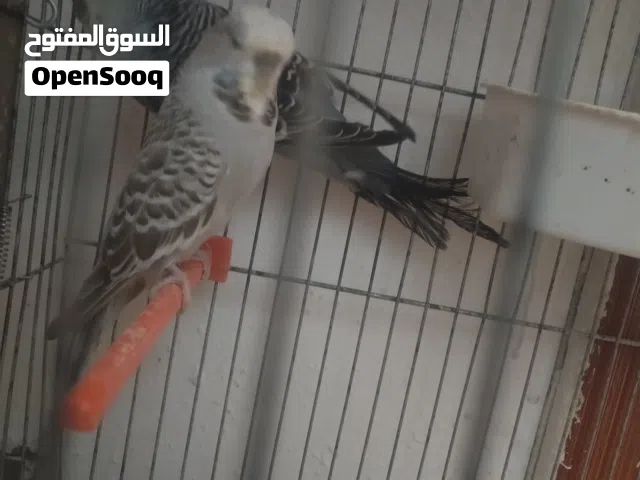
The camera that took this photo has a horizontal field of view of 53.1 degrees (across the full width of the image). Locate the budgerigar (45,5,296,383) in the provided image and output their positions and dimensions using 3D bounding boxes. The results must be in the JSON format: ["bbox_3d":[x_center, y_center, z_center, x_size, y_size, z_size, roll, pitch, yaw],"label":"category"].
[{"bbox_3d":[-0.063,-0.013,0.257,0.084,0.165,0.055,12,7,12],"label":"budgerigar"}]

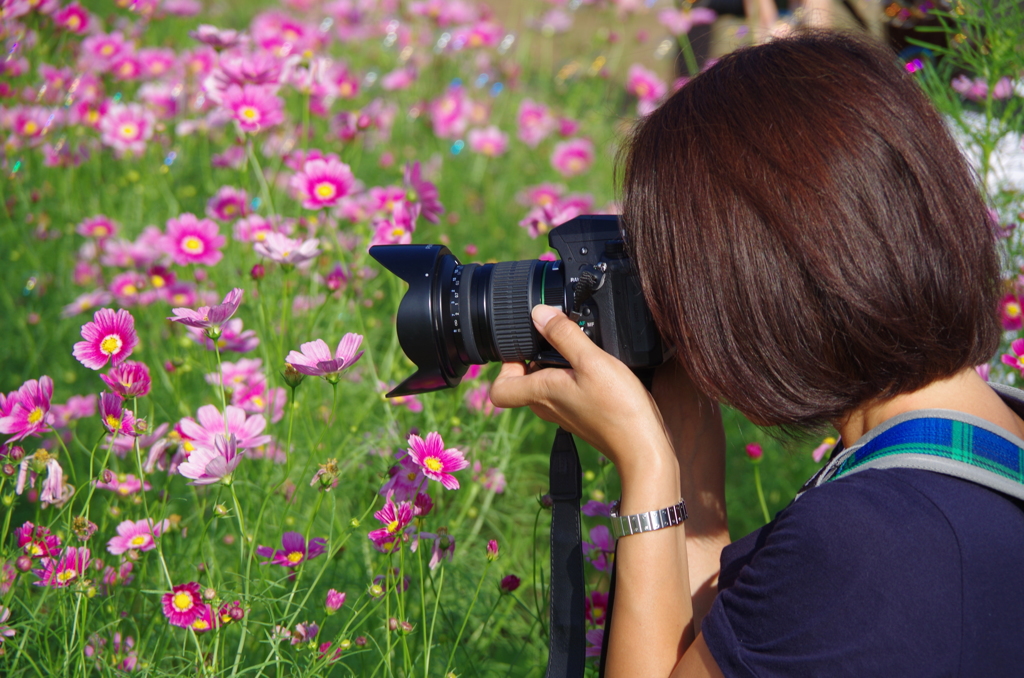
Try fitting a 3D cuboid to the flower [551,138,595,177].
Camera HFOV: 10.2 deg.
[{"bbox_3d":[0.072,-0.215,6.800,0.047,0.043,0.020,0,-24,0],"label":"flower"}]

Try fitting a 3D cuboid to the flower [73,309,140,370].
[{"bbox_3d":[-0.292,0.000,4.120,0.047,0.045,0.016,1,-14,6],"label":"flower"}]

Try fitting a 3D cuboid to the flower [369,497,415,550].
[{"bbox_3d":[-0.084,0.129,4.000,0.034,0.037,0.018,6,-20,35],"label":"flower"}]

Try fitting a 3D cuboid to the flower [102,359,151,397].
[{"bbox_3d":[-0.277,0.029,4.120,0.035,0.024,0.033,-6,21,0],"label":"flower"}]

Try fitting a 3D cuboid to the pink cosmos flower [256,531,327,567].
[{"bbox_3d":[-0.159,0.151,4.120,0.049,0.018,0.044,0,28,0],"label":"pink cosmos flower"}]

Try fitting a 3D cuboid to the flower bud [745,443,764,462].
[{"bbox_3d":[0.182,0.085,4.300,0.013,0.015,0.013,0,6,0],"label":"flower bud"}]

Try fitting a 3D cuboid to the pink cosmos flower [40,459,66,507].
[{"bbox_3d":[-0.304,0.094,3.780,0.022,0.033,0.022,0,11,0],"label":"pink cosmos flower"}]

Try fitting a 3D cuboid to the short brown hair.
[{"bbox_3d":[0.194,-0.072,3.720,0.235,0.255,0.195,-8,5,10],"label":"short brown hair"}]

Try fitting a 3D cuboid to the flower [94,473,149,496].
[{"bbox_3d":[-0.274,0.103,4.020,0.040,0.016,0.038,0,22,0],"label":"flower"}]

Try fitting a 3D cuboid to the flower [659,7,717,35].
[{"bbox_3d":[0.208,-0.378,6.800,0.058,0.028,0.055,0,6,0],"label":"flower"}]

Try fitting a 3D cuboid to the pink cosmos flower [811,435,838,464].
[{"bbox_3d":[0.232,0.081,4.200,0.033,0.022,0.032,0,11,0],"label":"pink cosmos flower"}]

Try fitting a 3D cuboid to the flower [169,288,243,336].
[{"bbox_3d":[-0.221,-0.018,4.150,0.053,0.024,0.051,-21,3,0],"label":"flower"}]

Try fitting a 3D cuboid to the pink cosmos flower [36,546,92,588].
[{"bbox_3d":[-0.291,0.148,3.720,0.038,0.018,0.036,0,35,0],"label":"pink cosmos flower"}]

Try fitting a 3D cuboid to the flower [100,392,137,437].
[{"bbox_3d":[-0.257,0.050,3.760,0.027,0.026,0.025,1,28,-30],"label":"flower"}]

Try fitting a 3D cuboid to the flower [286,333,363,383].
[{"bbox_3d":[-0.134,0.015,4.100,0.056,0.027,0.053,-15,9,0],"label":"flower"}]

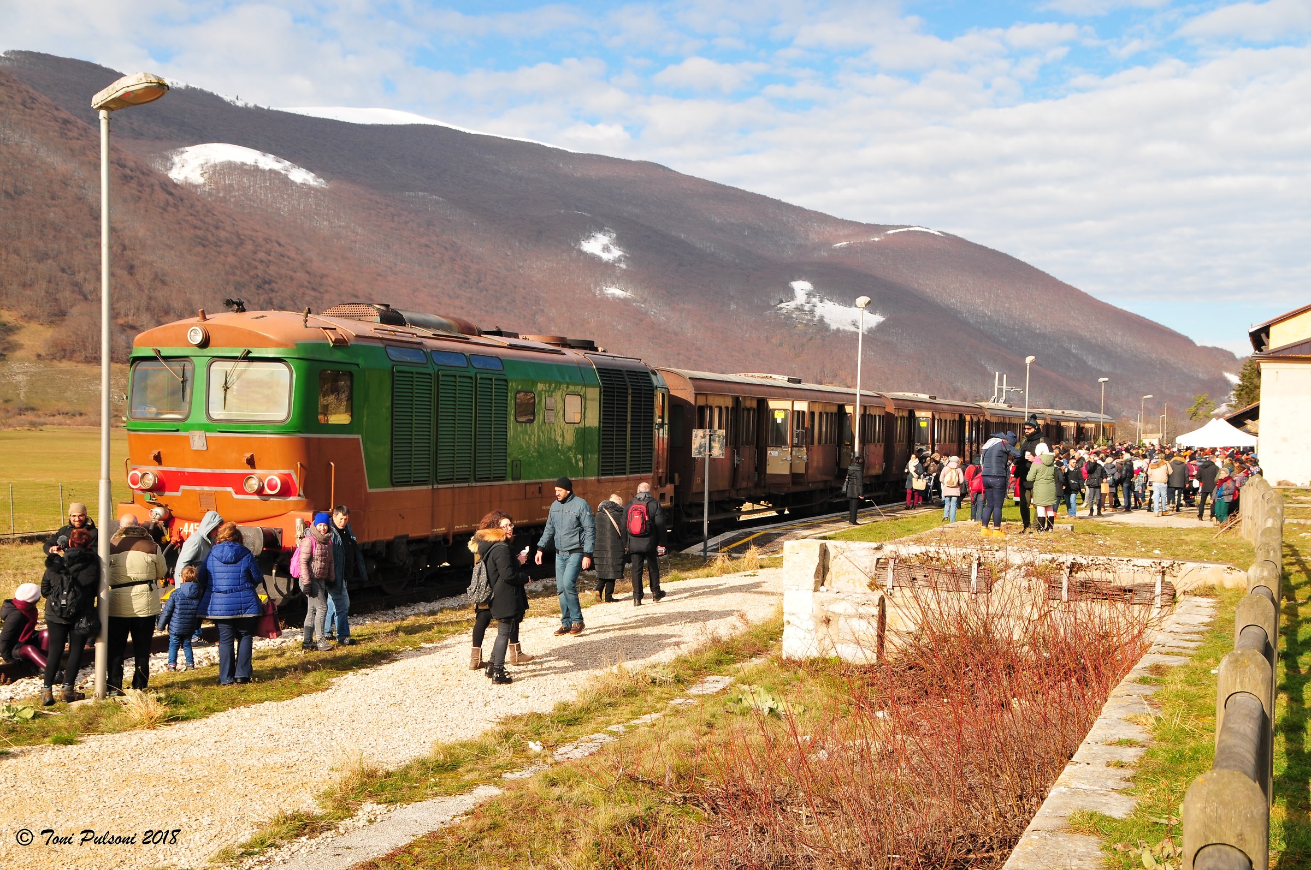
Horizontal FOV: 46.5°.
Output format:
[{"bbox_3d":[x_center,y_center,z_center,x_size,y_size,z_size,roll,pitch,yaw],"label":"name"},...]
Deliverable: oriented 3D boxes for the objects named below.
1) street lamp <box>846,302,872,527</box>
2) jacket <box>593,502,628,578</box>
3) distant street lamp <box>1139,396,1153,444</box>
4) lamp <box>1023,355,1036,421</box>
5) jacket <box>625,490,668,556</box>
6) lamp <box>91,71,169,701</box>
[{"bbox_3d":[5.441,-0.704,40.461,0.340,5.830,0.860,2,1,24],"label":"street lamp"},{"bbox_3d":[-0.646,1.495,21.650,0.440,1.110,0.370,2,1,25],"label":"jacket"},{"bbox_3d":[37.921,-0.488,117.824,0.860,5.350,0.340,2,1,23],"label":"distant street lamp"},{"bbox_3d":[16.219,-0.627,66.455,0.340,5.650,0.860,2,1,27],"label":"lamp"},{"bbox_3d":[-0.137,1.237,21.450,0.540,0.880,0.370,2,1,20],"label":"jacket"},{"bbox_3d":[-4.985,-0.430,14.519,0.860,5.970,0.340,1,1,23],"label":"lamp"}]

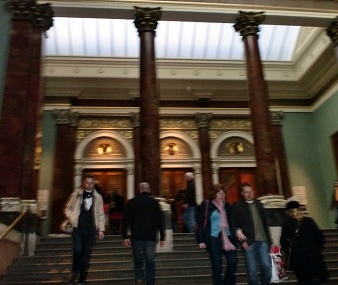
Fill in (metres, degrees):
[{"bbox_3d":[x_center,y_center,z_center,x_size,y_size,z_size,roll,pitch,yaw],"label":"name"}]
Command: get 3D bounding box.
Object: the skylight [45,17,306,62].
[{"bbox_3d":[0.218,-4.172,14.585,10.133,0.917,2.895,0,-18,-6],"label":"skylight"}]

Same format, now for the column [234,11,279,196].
[{"bbox_3d":[2.156,-1.022,9.283,0.656,4.767,0.656,0,-18,-6],"label":"column"}]

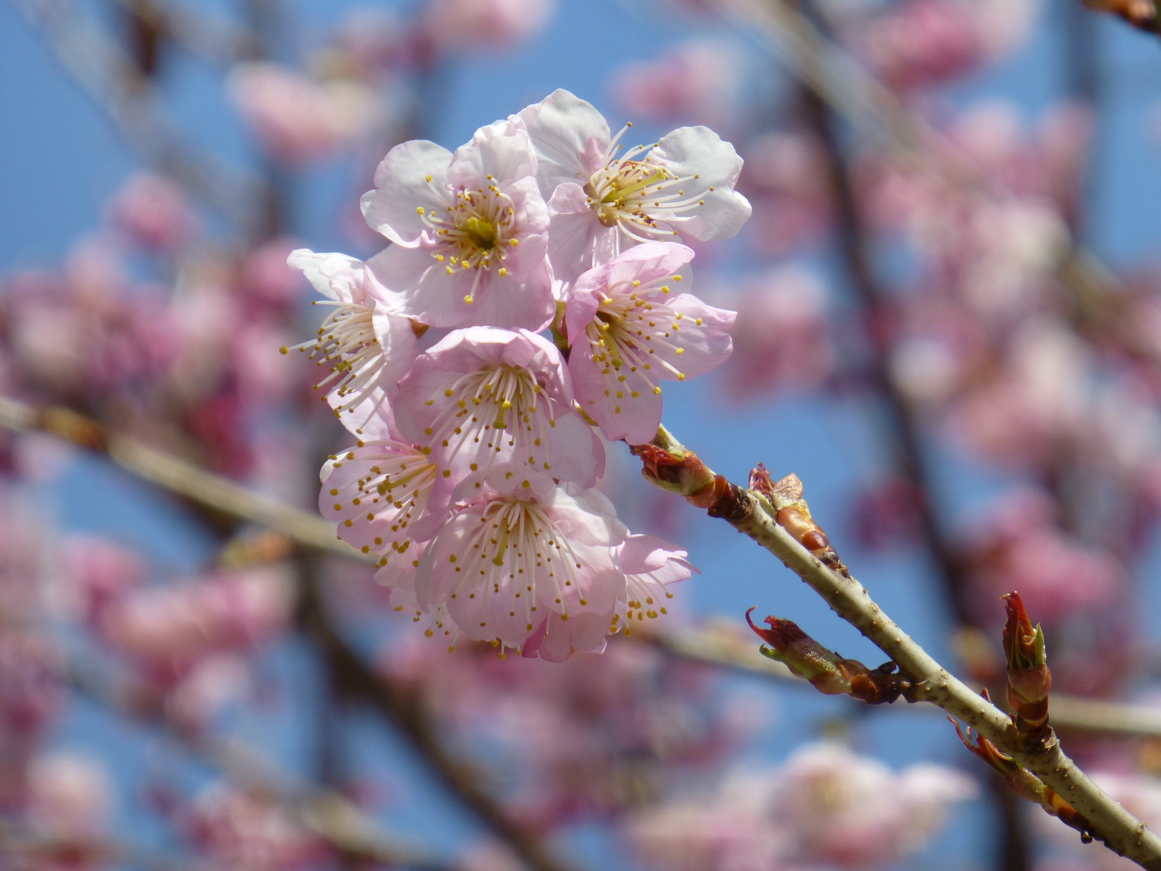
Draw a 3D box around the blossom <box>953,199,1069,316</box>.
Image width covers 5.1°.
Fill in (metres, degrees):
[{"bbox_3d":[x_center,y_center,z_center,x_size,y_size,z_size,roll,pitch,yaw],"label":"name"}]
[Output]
[{"bbox_3d":[0.116,-0.048,3.500,0.030,0.031,0.026,0,0,0],"label":"blossom"}]

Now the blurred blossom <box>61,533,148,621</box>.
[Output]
[{"bbox_3d":[-0.133,0.040,3.600,0.023,0.023,0.019,0,0,0],"label":"blurred blossom"}]

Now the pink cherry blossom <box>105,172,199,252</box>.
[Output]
[{"bbox_3d":[-0.123,-0.064,3.700,0.026,0.022,0.020,0,0,0],"label":"pink cherry blossom"}]

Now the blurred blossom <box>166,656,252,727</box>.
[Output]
[{"bbox_3d":[-0.103,0.071,3.600,0.023,0.020,0.018,0,0,0],"label":"blurred blossom"}]

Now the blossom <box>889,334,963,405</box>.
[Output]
[{"bbox_3d":[0.099,-0.019,3.700,0.020,0.019,0.017,0,0,0],"label":"blossom"}]

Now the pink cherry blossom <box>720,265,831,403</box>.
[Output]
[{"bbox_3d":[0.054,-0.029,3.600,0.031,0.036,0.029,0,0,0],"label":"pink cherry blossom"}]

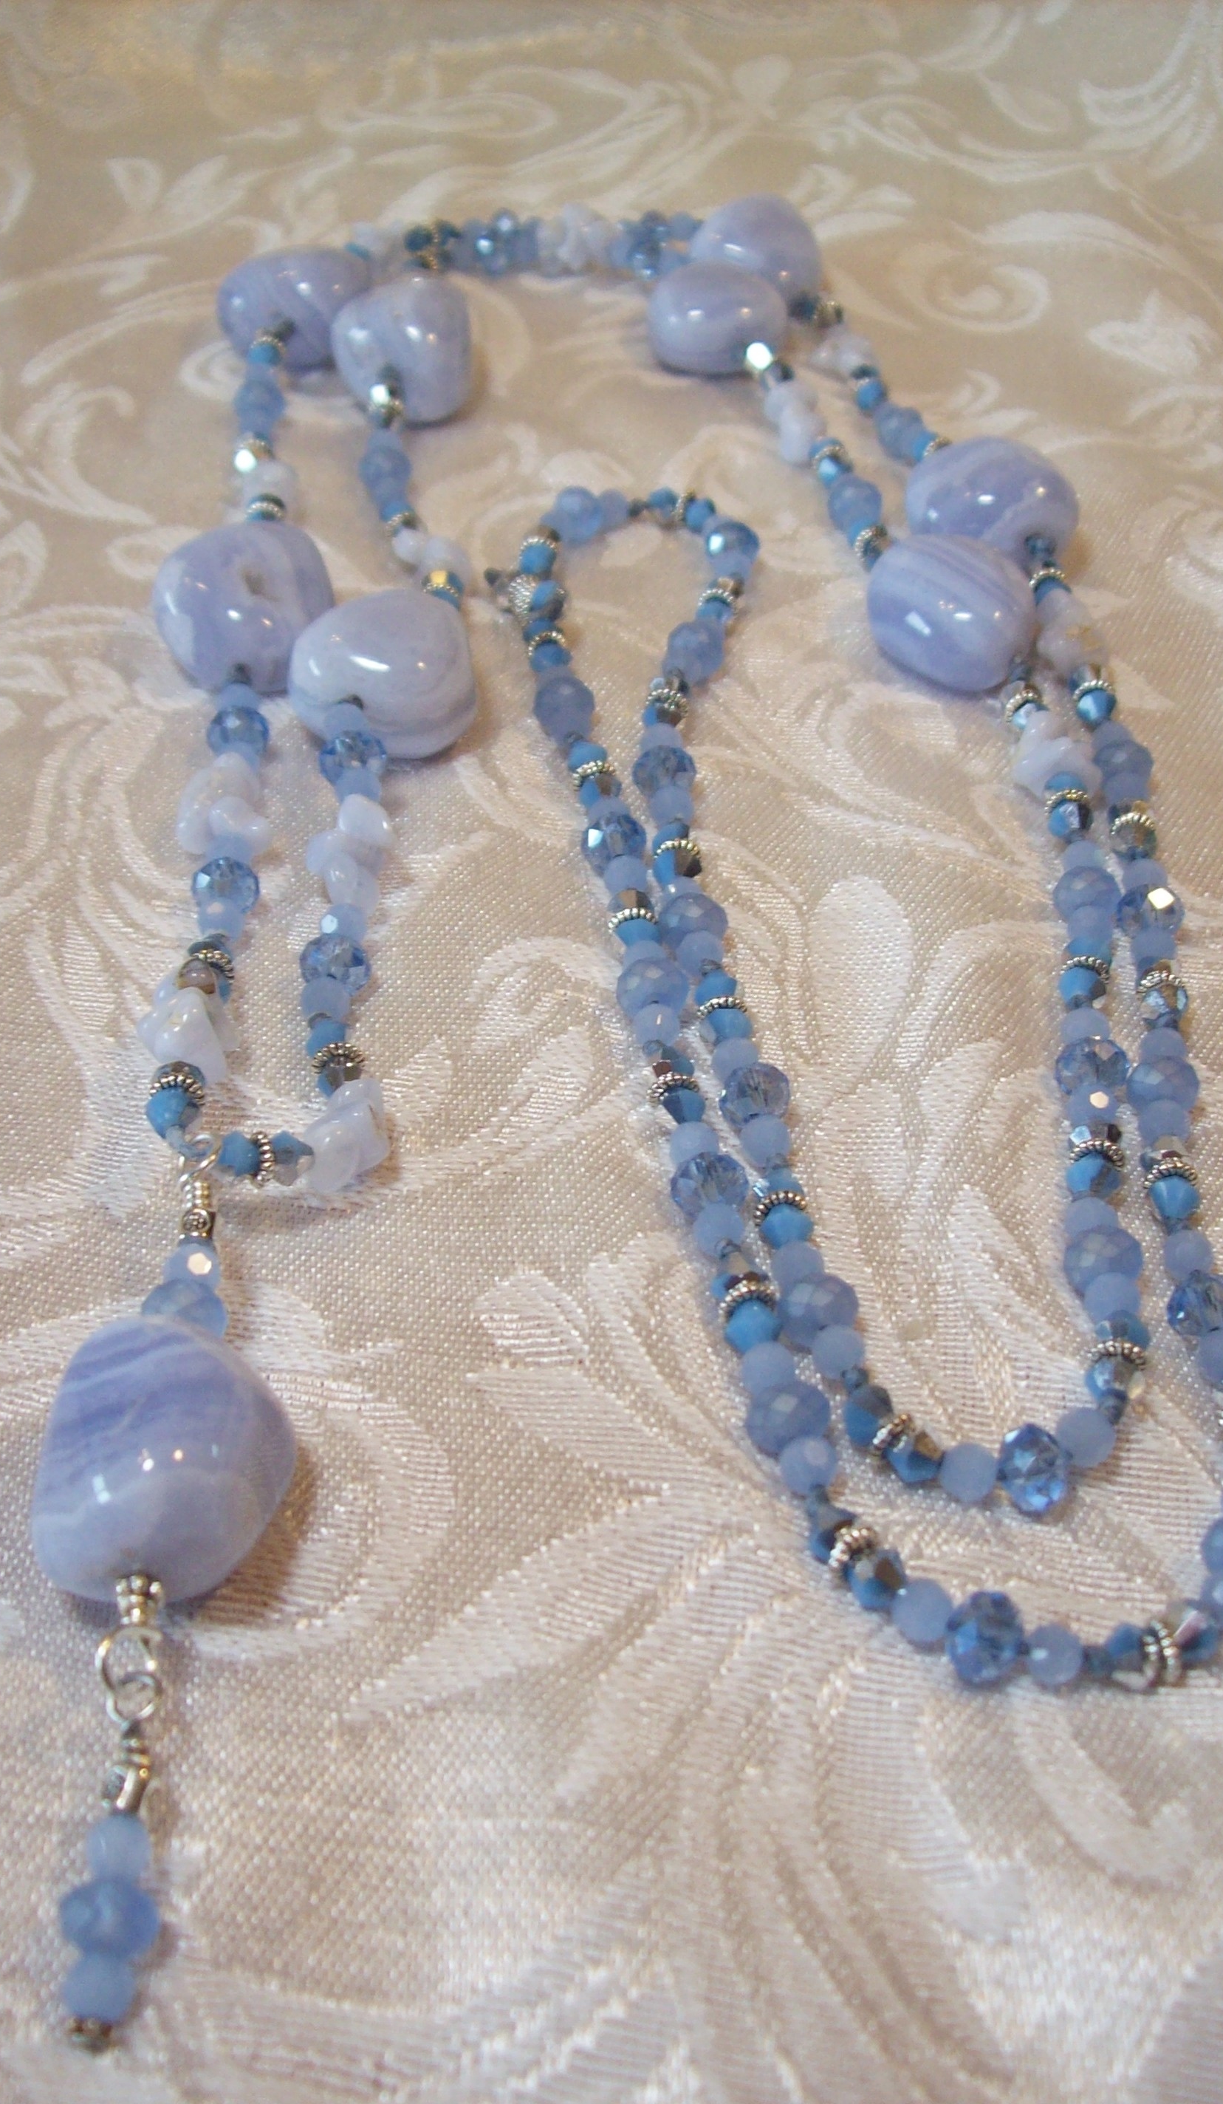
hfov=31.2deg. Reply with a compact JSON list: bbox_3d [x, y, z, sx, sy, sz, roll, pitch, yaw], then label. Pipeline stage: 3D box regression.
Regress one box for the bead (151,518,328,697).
[{"bbox_3d":[-0.038,-0.046,0.228,0.018,0.015,0.019,-1,43,-3],"label":"bead"}]

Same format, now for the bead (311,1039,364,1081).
[{"bbox_3d":[-0.023,0.001,0.184,0.005,0.005,0.002,-8,44,-8],"label":"bead"}]

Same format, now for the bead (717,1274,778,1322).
[{"bbox_3d":[0.010,0.019,0.165,0.004,0.004,0.002,-14,46,-15],"label":"bead"}]

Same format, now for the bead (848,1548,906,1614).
[{"bbox_3d":[0.018,0.036,0.148,0.004,0.004,0.004,-25,49,-24],"label":"bead"}]

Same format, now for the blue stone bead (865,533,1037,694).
[{"bbox_3d":[0.035,-0.045,0.225,0.015,0.015,0.019,-30,51,-28],"label":"blue stone bead"}]

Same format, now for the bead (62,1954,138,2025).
[{"bbox_3d":[-0.030,0.055,0.128,0.004,0.004,0.004,0,44,0],"label":"bead"}]

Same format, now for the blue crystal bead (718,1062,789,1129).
[{"bbox_3d":[0.012,0.004,0.180,0.006,0.006,0.005,-8,44,-8],"label":"blue crystal bead"}]

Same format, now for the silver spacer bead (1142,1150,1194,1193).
[{"bbox_3d":[0.046,0.010,0.178,0.004,0.004,0.002,4,43,2],"label":"silver spacer bead"}]

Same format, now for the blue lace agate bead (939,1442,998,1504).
[{"bbox_3d":[0.025,0.030,0.154,0.004,0.004,0.004,0,44,0],"label":"blue lace agate bead"}]

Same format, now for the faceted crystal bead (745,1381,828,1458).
[{"bbox_3d":[0.013,0.026,0.157,0.006,0.006,0.005,-14,46,-15],"label":"faceted crystal bead"}]

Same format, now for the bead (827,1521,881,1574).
[{"bbox_3d":[0.017,0.034,0.149,0.005,0.005,0.002,-21,47,-20],"label":"bead"}]

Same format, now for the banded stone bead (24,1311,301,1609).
[{"bbox_3d":[-0.031,0.028,0.150,0.018,0.015,0.020,1,43,-1],"label":"banded stone bead"}]

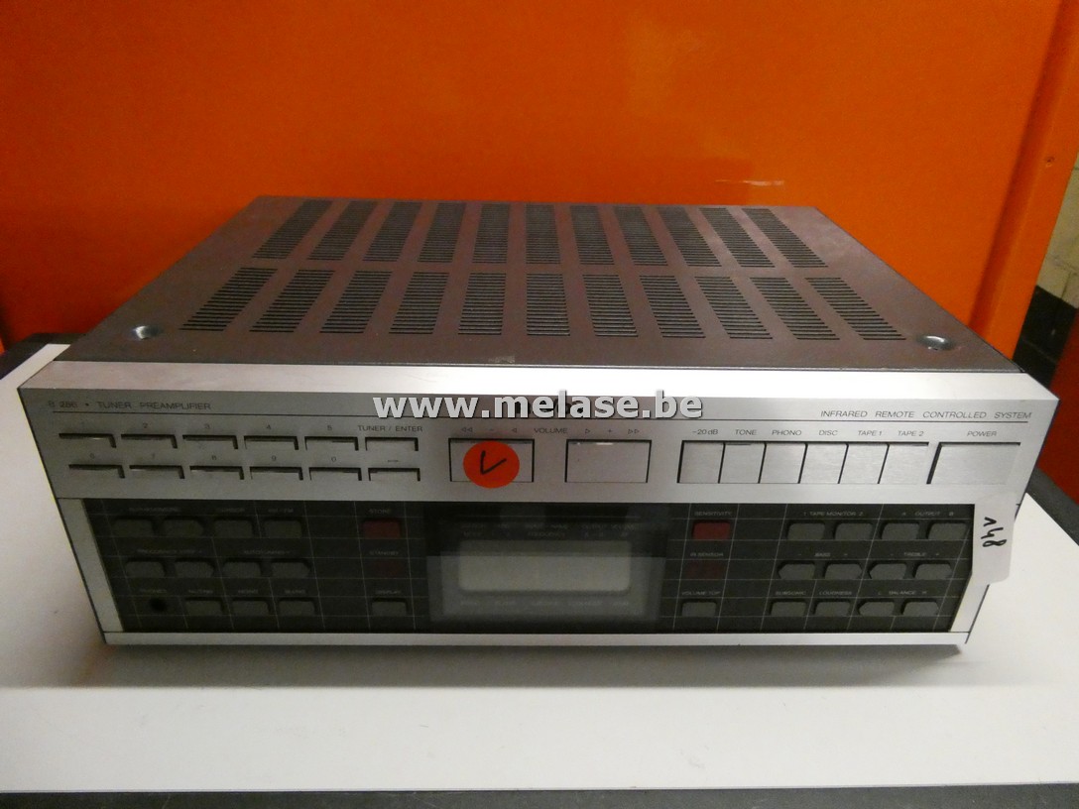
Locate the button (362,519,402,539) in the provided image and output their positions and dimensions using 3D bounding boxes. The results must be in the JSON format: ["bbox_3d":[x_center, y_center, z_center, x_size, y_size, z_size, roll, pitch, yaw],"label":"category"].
[{"bbox_3d":[-0.075,0.059,0.357,0.017,0.010,0.004,1,28,-1],"label":"button"}]

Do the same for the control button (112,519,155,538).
[{"bbox_3d":[-0.191,0.058,0.353,0.017,0.009,0.004,1,30,-1],"label":"control button"}]

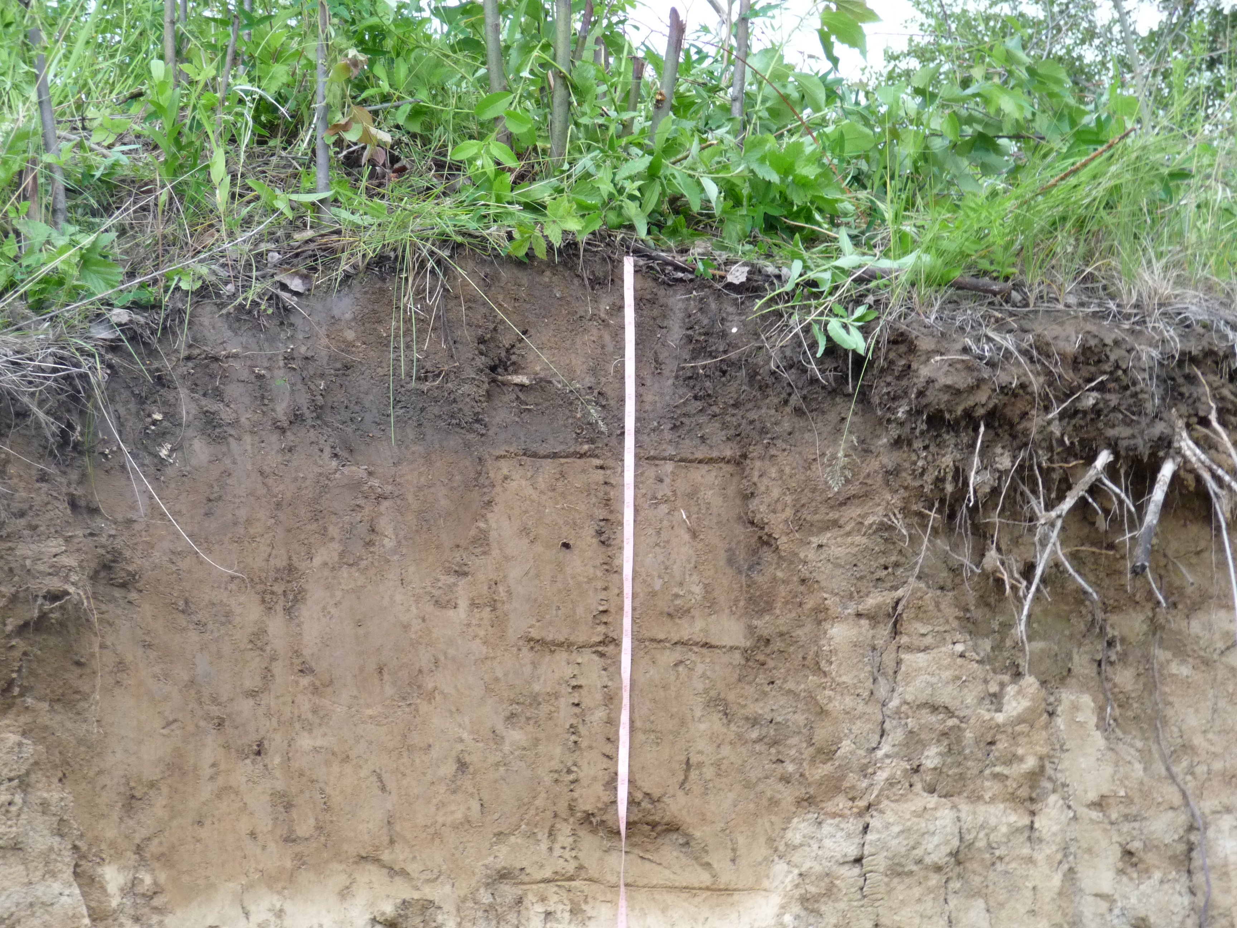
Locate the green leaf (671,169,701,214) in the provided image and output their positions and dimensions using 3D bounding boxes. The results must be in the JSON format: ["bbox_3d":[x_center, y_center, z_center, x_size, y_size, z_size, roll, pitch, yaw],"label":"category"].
[{"bbox_3d":[0.093,-0.378,6.970,0.029,0.076,0.012,-23,-22,-17],"label":"green leaf"}]

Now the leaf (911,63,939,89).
[{"bbox_3d":[0.448,-0.565,7.350,0.051,0.030,0.018,-44,0,0],"label":"leaf"}]

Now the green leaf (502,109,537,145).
[{"bbox_3d":[-0.138,-0.469,7.000,0.041,0.061,0.018,-40,-16,-23],"label":"green leaf"}]

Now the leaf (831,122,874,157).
[{"bbox_3d":[0.331,-0.462,7.150,0.066,0.054,0.012,3,-31,-5],"label":"leaf"}]

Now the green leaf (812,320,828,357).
[{"bbox_3d":[0.271,-0.169,6.780,0.017,0.048,0.013,-11,-2,11],"label":"green leaf"}]

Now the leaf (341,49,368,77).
[{"bbox_3d":[-0.368,-0.557,7.020,0.039,0.039,0.026,0,0,0],"label":"leaf"}]

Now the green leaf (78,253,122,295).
[{"bbox_3d":[-0.704,-0.259,6.850,0.059,0.057,0.022,0,-17,-6],"label":"green leaf"}]

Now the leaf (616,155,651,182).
[{"bbox_3d":[0.021,-0.408,6.950,0.064,0.021,0.012,-33,-28,-20],"label":"leaf"}]

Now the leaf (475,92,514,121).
[{"bbox_3d":[-0.173,-0.499,7.020,0.062,0.035,0.015,-25,-24,-12],"label":"leaf"}]

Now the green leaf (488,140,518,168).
[{"bbox_3d":[-0.160,-0.433,7.050,0.054,0.023,0.015,38,-17,14],"label":"green leaf"}]

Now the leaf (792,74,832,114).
[{"bbox_3d":[0.274,-0.526,7.150,0.035,0.073,0.014,-28,-21,-19],"label":"leaf"}]

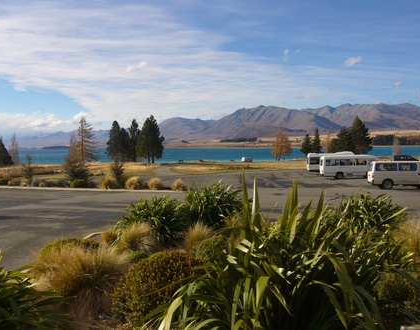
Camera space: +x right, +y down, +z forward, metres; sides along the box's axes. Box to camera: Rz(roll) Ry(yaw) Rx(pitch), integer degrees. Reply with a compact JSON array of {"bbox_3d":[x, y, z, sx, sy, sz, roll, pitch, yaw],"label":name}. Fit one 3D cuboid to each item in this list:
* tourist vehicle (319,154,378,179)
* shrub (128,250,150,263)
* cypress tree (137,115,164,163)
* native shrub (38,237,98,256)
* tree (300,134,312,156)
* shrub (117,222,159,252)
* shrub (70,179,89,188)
[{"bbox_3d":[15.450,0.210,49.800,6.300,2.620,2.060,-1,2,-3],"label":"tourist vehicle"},{"bbox_3d":[-1.385,1.840,8.800,0.450,0.340,0.450,-1,2,0],"label":"shrub"},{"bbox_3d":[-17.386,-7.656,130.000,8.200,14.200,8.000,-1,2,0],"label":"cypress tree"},{"bbox_3d":[-2.905,1.747,9.200,1.250,0.580,1.100,-1,2,0],"label":"native shrub"},{"bbox_3d":[30.366,-5.664,140.000,3.900,7.900,3.900,-1,2,0],"label":"tree"},{"bbox_3d":[-1.744,1.732,10.700,1.000,0.700,0.950,-1,2,0],"label":"shrub"},{"bbox_3d":[-9.914,1.443,33.800,1.320,0.750,1.250,-1,2,0],"label":"shrub"}]

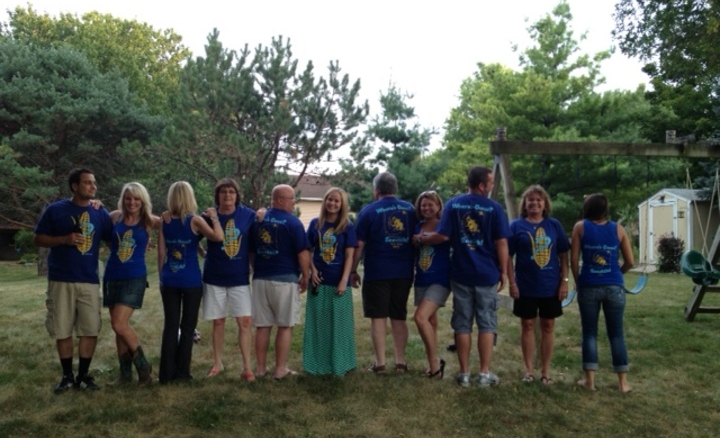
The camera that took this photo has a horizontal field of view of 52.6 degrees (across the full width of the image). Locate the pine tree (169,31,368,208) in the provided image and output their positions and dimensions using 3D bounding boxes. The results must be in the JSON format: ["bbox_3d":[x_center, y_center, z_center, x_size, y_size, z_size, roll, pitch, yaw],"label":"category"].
[{"bbox_3d":[-2.500,-1.800,19.500,5.500,6.400,5.000,0,0,0],"label":"pine tree"}]

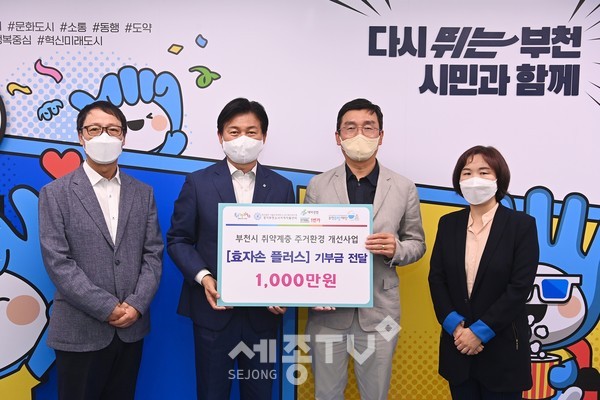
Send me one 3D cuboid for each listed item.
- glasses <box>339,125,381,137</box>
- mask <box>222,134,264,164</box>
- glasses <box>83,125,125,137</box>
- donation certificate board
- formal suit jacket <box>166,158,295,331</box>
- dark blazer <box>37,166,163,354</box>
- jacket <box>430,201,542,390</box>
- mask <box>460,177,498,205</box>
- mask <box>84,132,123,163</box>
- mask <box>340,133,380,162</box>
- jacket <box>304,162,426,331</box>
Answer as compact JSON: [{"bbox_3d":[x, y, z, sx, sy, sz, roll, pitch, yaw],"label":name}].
[{"bbox_3d":[0.232,-0.267,2.190,0.148,0.045,0.135,0,4,4],"label":"glasses"},{"bbox_3d":[-0.215,-0.193,2.160,0.150,0.112,0.090,0,4,-6],"label":"mask"},{"bbox_3d":[-0.739,-0.259,2.130,0.146,0.045,0.135,-2,5,-23],"label":"glasses"},{"bbox_3d":[-0.016,0.208,2.120,0.582,0.385,0.010,0,-1,-1],"label":"donation certificate board"},{"bbox_3d":[-0.274,0.174,2.270,0.490,0.680,0.320,-1,4,-13],"label":"formal suit jacket"},{"bbox_3d":[-0.773,0.222,2.190,0.465,0.705,0.290,-3,5,-31],"label":"dark blazer"},{"bbox_3d":[0.714,0.374,2.210,0.410,0.715,0.280,3,5,31],"label":"jacket"},{"bbox_3d":[0.673,-0.036,2.130,0.138,0.106,0.088,2,5,22],"label":"mask"},{"bbox_3d":[-0.730,-0.189,2.100,0.146,0.112,0.090,-2,5,-23],"label":"mask"},{"bbox_3d":[0.232,-0.199,2.170,0.147,0.112,0.090,0,4,4],"label":"mask"},{"bbox_3d":[0.259,0.183,2.260,0.490,0.680,0.320,0,2,3],"label":"jacket"}]

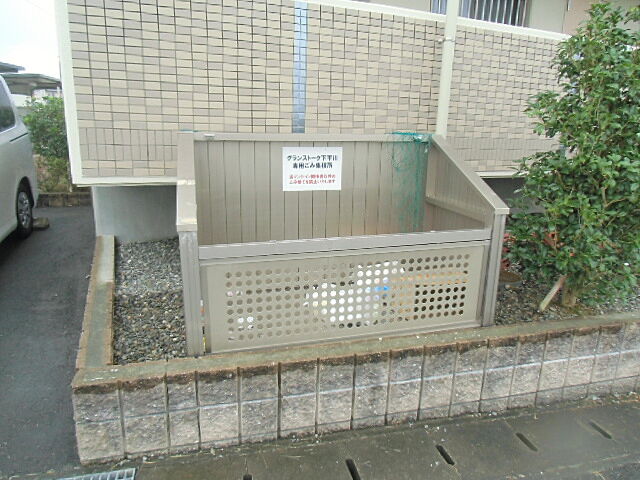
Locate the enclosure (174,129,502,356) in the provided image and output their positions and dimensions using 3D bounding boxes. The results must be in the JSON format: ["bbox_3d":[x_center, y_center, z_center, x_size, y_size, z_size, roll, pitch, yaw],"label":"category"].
[{"bbox_3d":[0.112,-0.076,2.825,1.902,1.159,0.804,-3,13,-15],"label":"enclosure"}]

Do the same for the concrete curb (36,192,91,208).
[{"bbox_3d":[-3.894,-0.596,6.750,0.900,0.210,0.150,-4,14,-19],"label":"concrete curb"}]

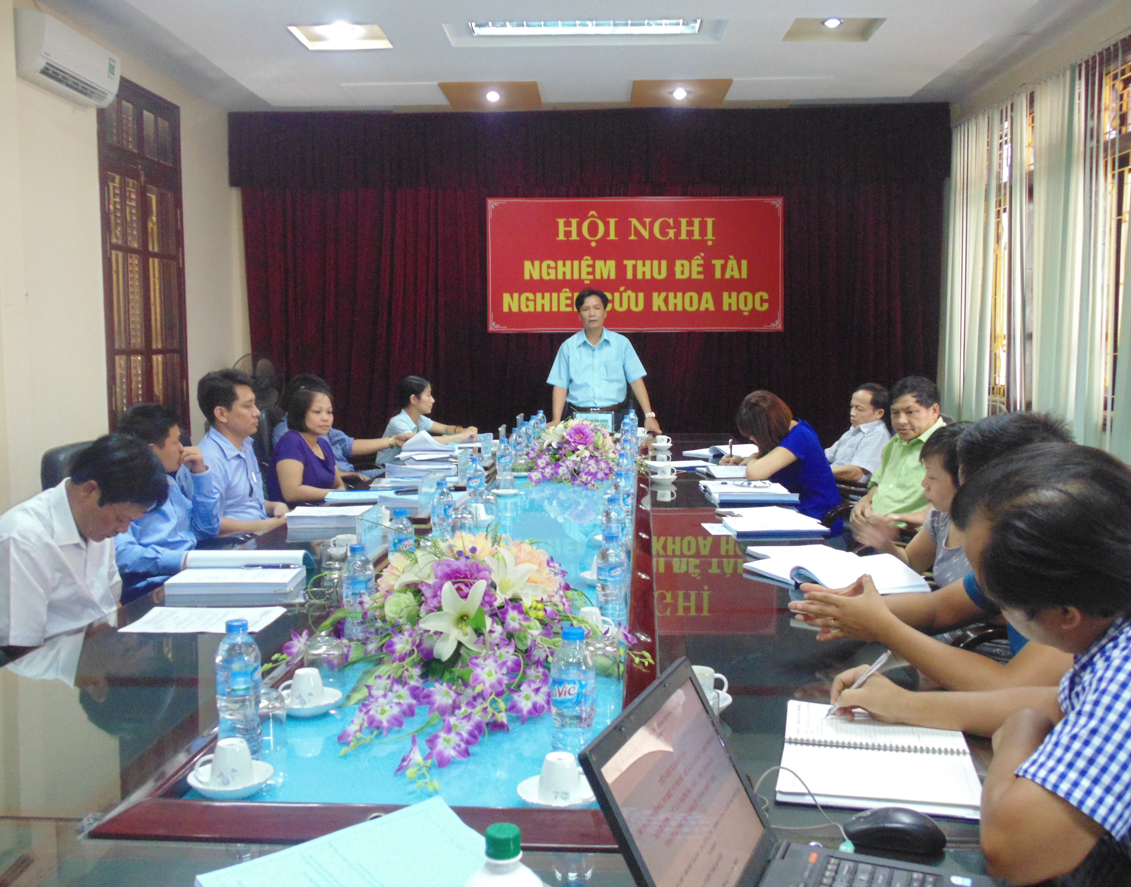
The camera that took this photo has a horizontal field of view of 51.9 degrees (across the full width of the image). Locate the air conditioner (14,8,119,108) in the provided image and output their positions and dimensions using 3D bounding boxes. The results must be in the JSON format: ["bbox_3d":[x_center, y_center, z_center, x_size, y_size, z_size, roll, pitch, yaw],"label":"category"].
[{"bbox_3d":[-2.324,-1.799,5.502,0.180,0.290,0.800,0,5,1],"label":"air conditioner"}]

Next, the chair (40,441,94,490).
[{"bbox_3d":[-1.071,0.519,3.330,0.660,1.060,0.620,0,5,4],"label":"chair"}]

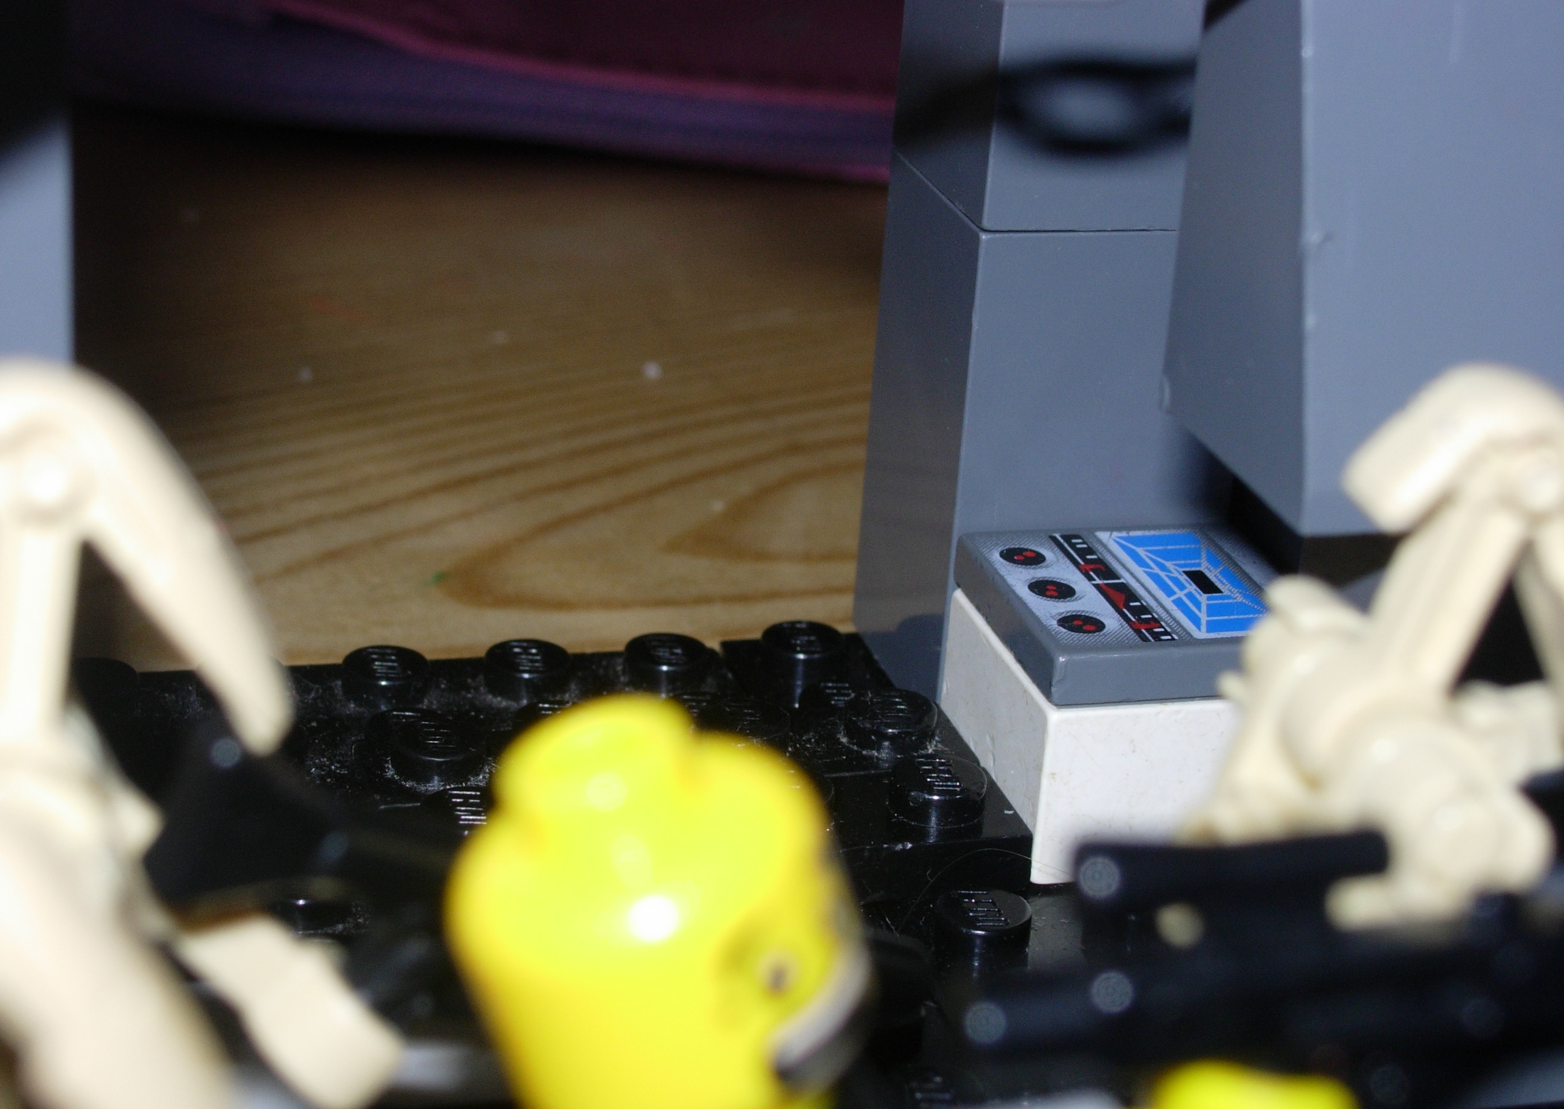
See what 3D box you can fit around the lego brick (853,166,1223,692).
[{"bbox_3d":[0.015,-0.006,0.204,0.016,0.029,0.016,-2,23,-15],"label":"lego brick"}]

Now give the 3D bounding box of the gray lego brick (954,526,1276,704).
[{"bbox_3d":[0.019,0.003,0.191,0.016,0.003,0.016,-2,23,-15],"label":"gray lego brick"}]

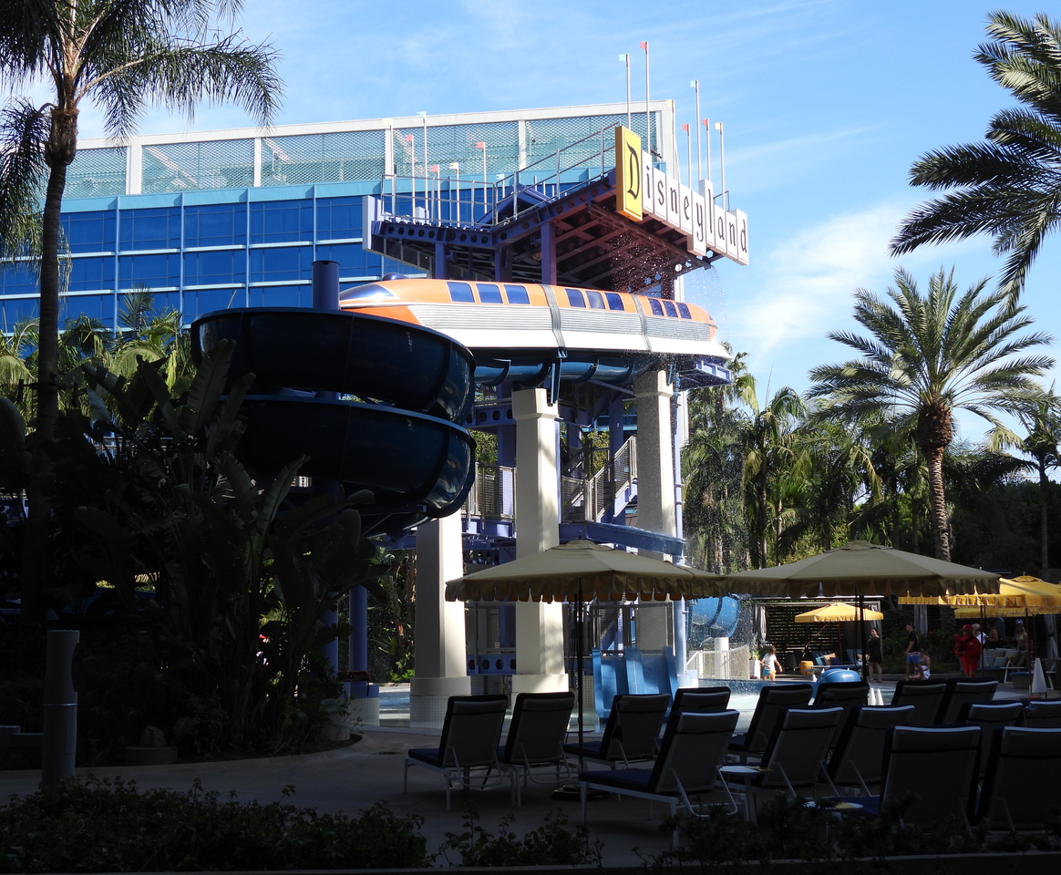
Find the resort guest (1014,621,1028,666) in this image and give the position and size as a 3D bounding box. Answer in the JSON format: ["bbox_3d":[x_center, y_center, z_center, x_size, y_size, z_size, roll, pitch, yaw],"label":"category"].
[{"bbox_3d":[14.027,6.160,41.348,0.490,1.775,0.347,-5,-9,28],"label":"resort guest"}]

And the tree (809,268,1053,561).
[{"bbox_3d":[13.796,1.066,48.720,7.956,13.837,7.548,-1,-8,0],"label":"tree"}]

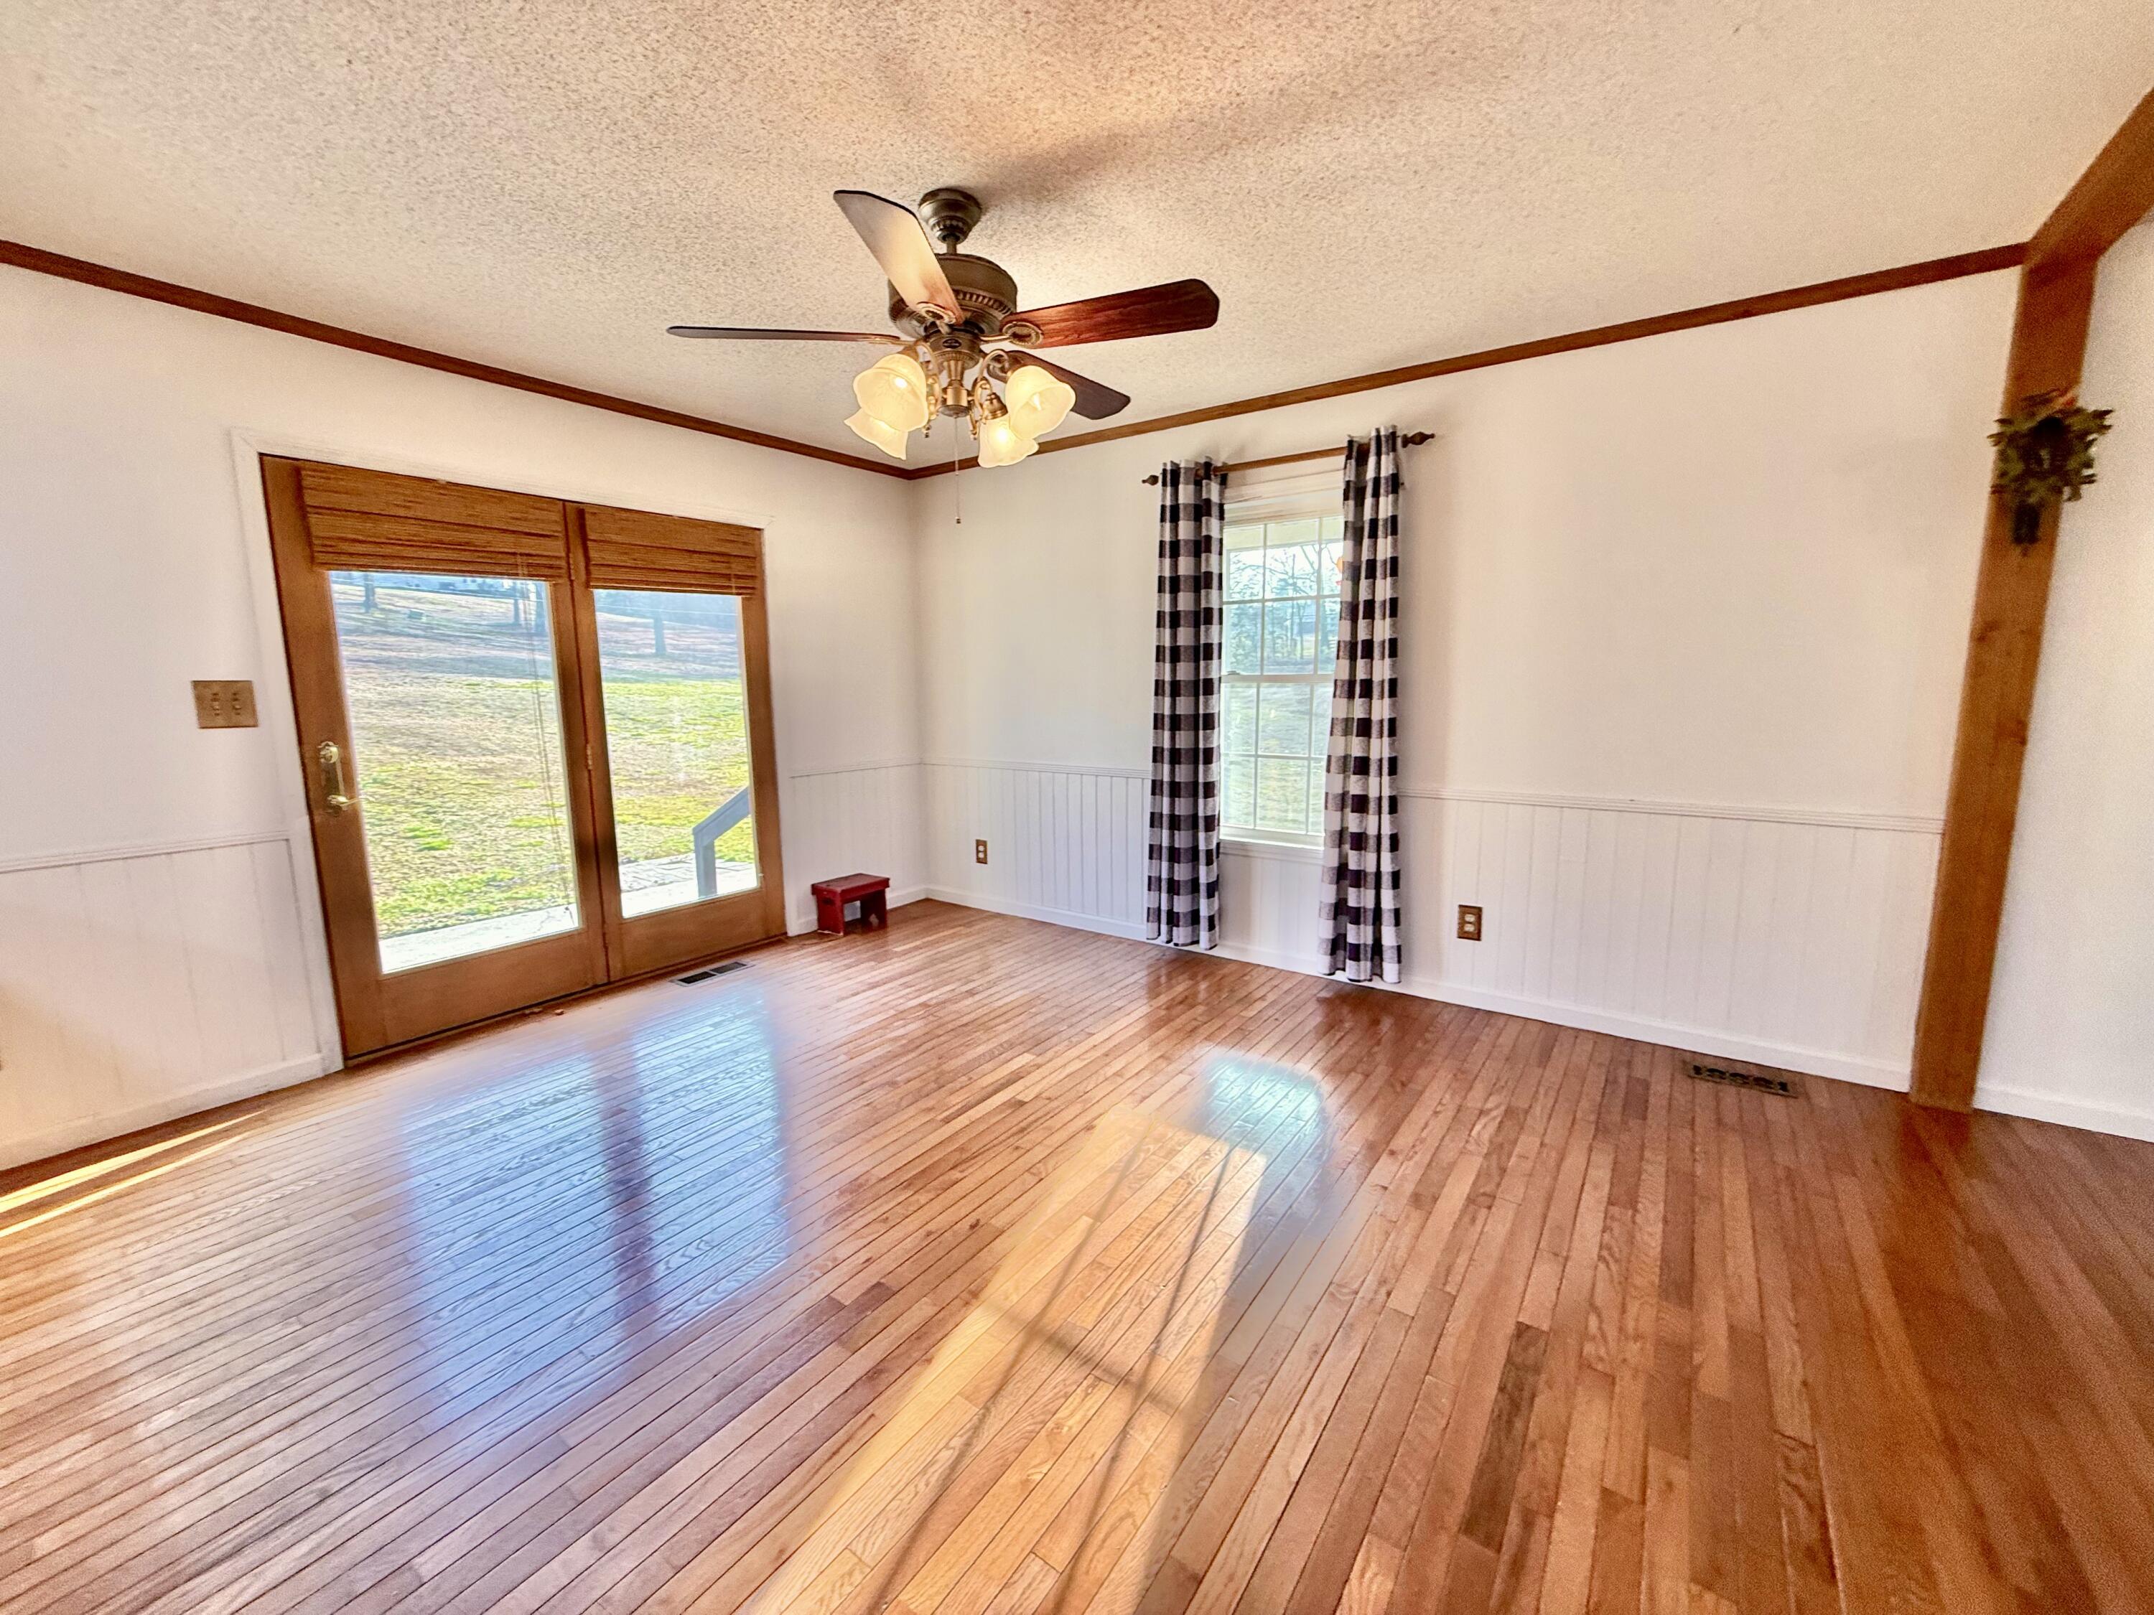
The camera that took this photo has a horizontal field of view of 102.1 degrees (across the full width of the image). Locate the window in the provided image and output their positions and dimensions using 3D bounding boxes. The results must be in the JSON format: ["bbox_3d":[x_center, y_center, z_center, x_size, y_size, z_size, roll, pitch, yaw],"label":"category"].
[{"bbox_3d":[0.910,-0.556,3.756,0.780,1.411,0.090,5,10,35],"label":"window"}]

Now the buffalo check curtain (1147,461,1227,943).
[{"bbox_3d":[0.482,-0.410,3.919,0.335,2.120,0.120,5,10,35],"label":"buffalo check curtain"}]

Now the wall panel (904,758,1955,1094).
[{"bbox_3d":[0.821,0.293,3.879,4.303,0.854,0.040,5,10,35],"label":"wall panel"}]

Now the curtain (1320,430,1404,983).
[{"bbox_3d":[1.140,-0.347,3.456,0.300,2.120,0.120,5,10,35],"label":"curtain"}]

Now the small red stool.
[{"bbox_3d":[-1.183,0.514,4.588,0.236,0.247,0.325,5,10,35],"label":"small red stool"}]

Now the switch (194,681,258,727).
[{"bbox_3d":[-2.618,-0.316,2.680,0.018,0.144,0.133,5,10,35],"label":"switch"}]

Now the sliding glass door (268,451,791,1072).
[{"bbox_3d":[-2.033,-0.221,3.593,0.100,2.014,1.802,5,10,35],"label":"sliding glass door"}]

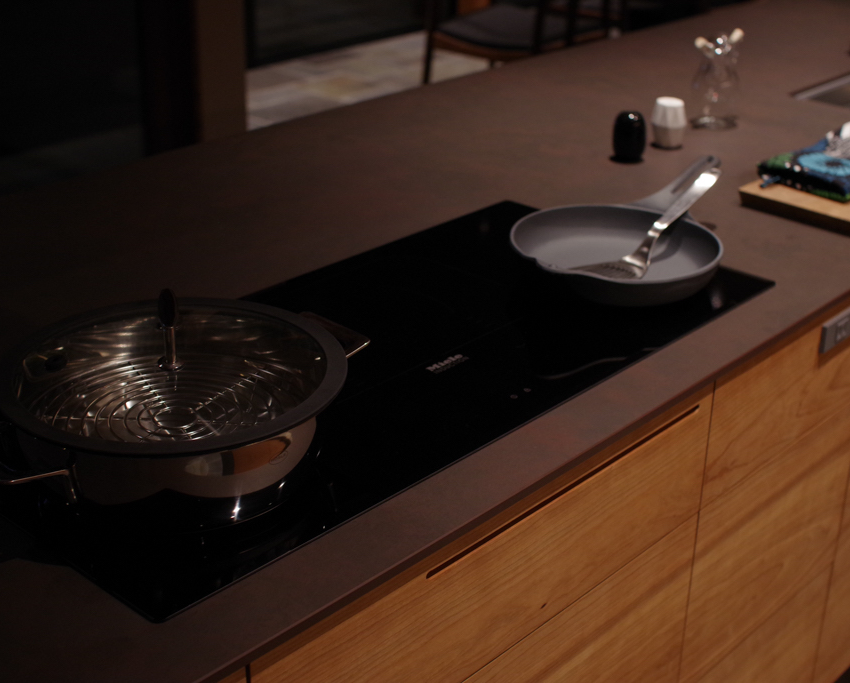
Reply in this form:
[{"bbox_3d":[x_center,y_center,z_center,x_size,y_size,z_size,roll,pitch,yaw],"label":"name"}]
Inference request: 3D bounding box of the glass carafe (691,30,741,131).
[{"bbox_3d":[0.499,-0.449,2.191,0.079,0.154,0.093,22,33,38],"label":"glass carafe"}]

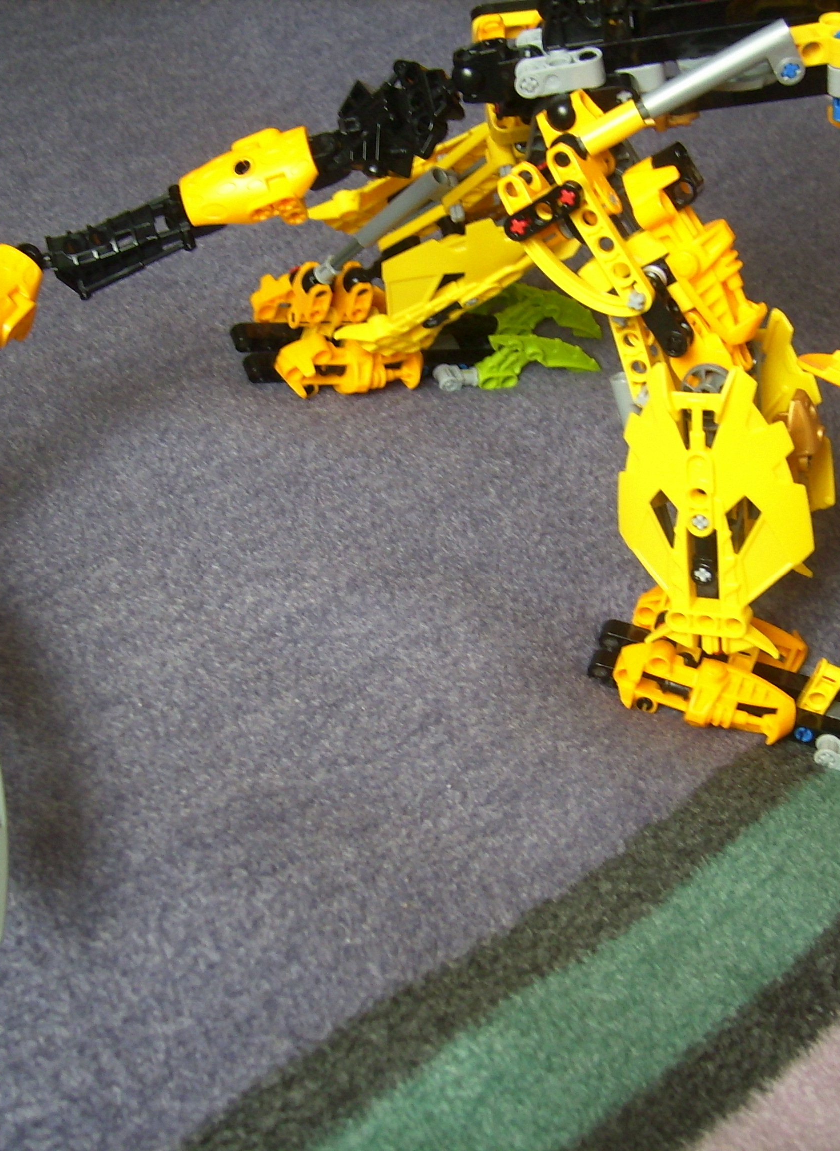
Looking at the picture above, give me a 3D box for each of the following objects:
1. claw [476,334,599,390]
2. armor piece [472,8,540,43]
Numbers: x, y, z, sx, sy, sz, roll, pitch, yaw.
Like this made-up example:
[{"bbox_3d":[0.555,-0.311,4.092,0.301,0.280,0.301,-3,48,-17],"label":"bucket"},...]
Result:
[{"bbox_3d":[0.049,-0.087,0.578,0.050,0.022,0.009,2,40,-13],"label":"claw"},{"bbox_3d":[0.026,-0.161,0.415,0.021,0.011,0.012,10,42,11],"label":"armor piece"}]

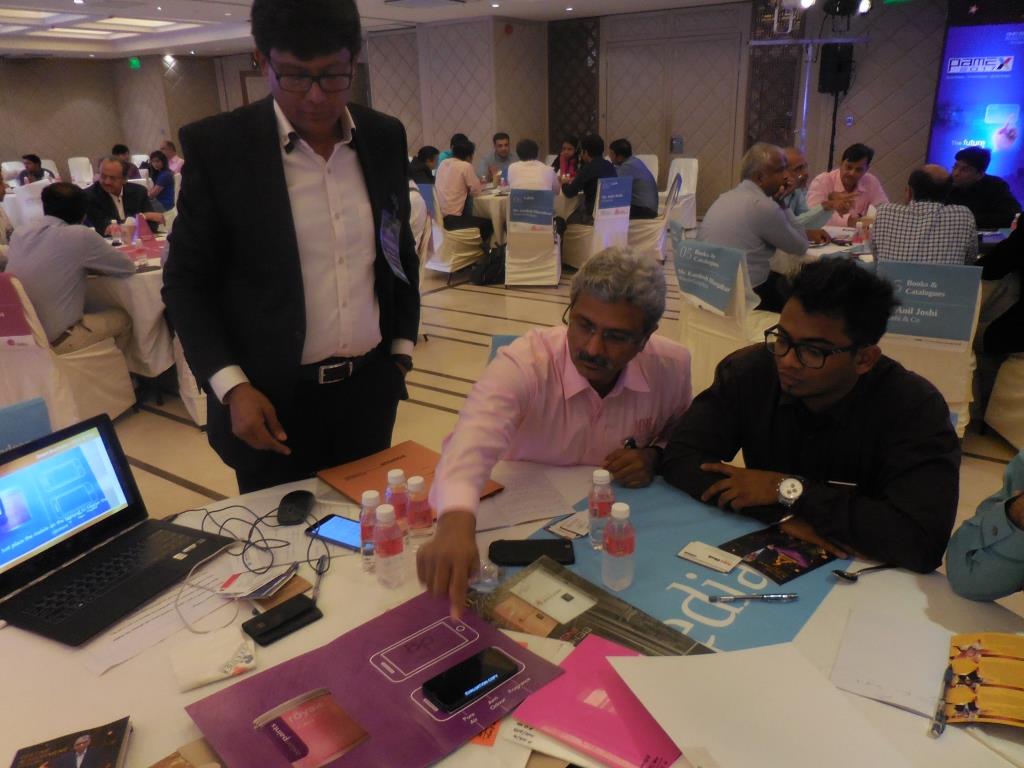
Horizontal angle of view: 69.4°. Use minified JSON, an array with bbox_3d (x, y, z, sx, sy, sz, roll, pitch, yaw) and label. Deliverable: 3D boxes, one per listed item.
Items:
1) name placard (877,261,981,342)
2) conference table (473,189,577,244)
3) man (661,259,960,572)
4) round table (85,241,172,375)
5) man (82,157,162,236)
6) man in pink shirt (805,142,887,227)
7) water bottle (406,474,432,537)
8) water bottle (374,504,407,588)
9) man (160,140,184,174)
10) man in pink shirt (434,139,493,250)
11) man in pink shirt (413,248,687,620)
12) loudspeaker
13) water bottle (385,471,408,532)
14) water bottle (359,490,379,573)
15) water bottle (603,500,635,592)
[{"bbox_3d":[1.650,-0.325,2.930,0.355,0.290,0.040,7,26,22],"label":"name placard"},{"bbox_3d":[0.371,-1.614,7.538,1.680,0.760,1.680,-2,21,0],"label":"conference table"},{"bbox_3d":[0.642,0.330,1.593,0.560,1.220,0.740,13,25,34],"label":"man"},{"bbox_3d":[-2.217,-0.523,4.842,1.800,0.760,1.800,-2,21,1],"label":"round table"},{"bbox_3d":[-2.693,-0.897,5.179,0.560,1.250,0.800,-12,23,-25],"label":"man"},{"bbox_3d":[2.042,-0.827,4.542,0.520,1.240,0.780,0,21,6],"label":"man in pink shirt"},{"bbox_3d":[-0.162,0.235,1.307,0.052,0.150,0.052,-2,20,0],"label":"water bottle"},{"bbox_3d":[-0.199,0.269,1.219,0.052,0.150,0.052,-2,20,0],"label":"water bottle"},{"bbox_3d":[-4.579,-2.521,9.683,0.750,1.230,0.500,-8,21,-16],"label":"man"},{"bbox_3d":[-0.410,-1.651,7.002,0.760,1.250,0.500,-19,27,-38],"label":"man in pink shirt"},{"bbox_3d":[0.126,0.344,1.647,0.540,1.250,0.900,3,21,12],"label":"man in pink shirt"},{"bbox_3d":[3.549,-3.461,8.100,0.300,0.500,0.280,17,28,42],"label":"loudspeaker"},{"bbox_3d":[-0.210,0.235,1.385,0.053,0.149,0.053,-2,21,0],"label":"water bottle"},{"bbox_3d":[-0.244,0.261,1.318,0.053,0.149,0.053,-2,21,0],"label":"water bottle"},{"bbox_3d":[0.182,0.273,1.250,0.053,0.149,0.053,-2,21,0],"label":"water bottle"}]

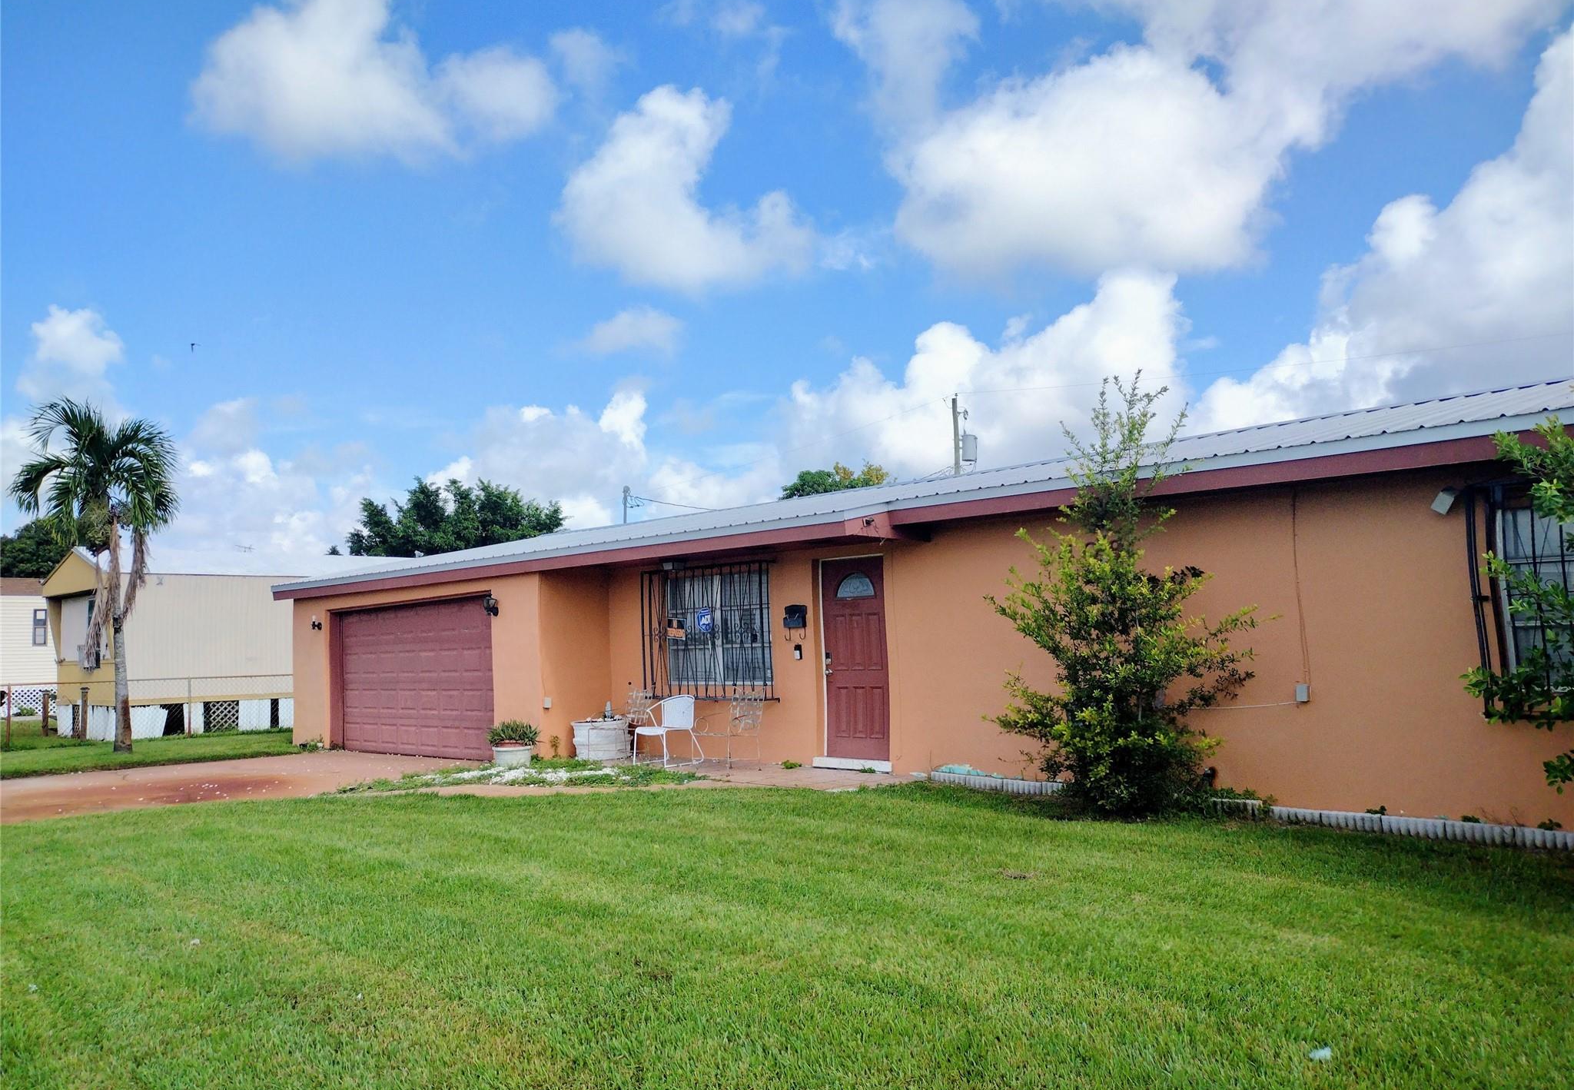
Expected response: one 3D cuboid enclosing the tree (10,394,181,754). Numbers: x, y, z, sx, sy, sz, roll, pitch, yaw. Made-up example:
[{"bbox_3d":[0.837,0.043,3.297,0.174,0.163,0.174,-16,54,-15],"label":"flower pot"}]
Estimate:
[{"bbox_3d":[-11.956,0.505,21.126,2.700,6.050,2.700,0,-5,-29],"label":"tree"}]

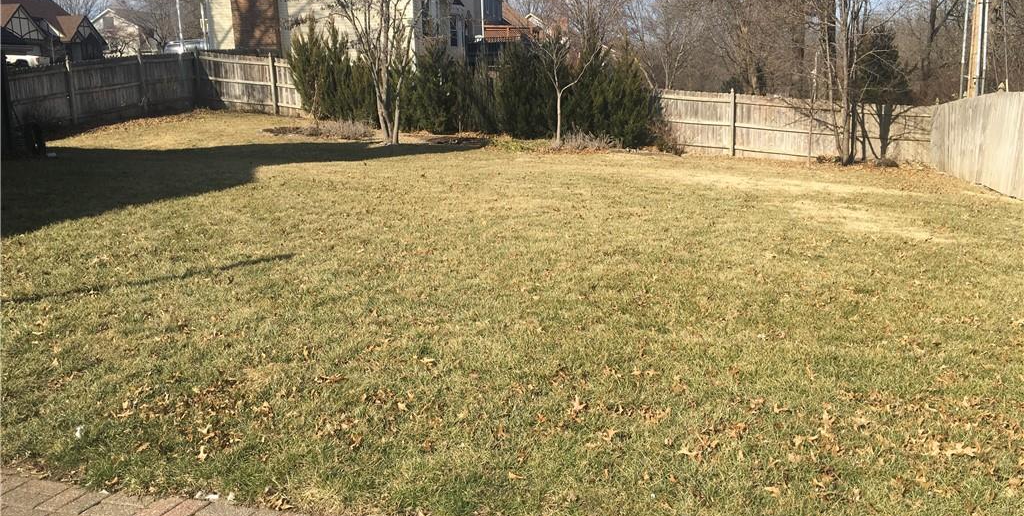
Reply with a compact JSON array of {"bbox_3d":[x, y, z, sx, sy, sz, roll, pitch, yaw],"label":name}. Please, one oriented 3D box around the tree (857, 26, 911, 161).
[{"bbox_3d":[10.886,-4.829,25.004,1.570,3.840,1.570,4,12,23],"label":"tree"}]

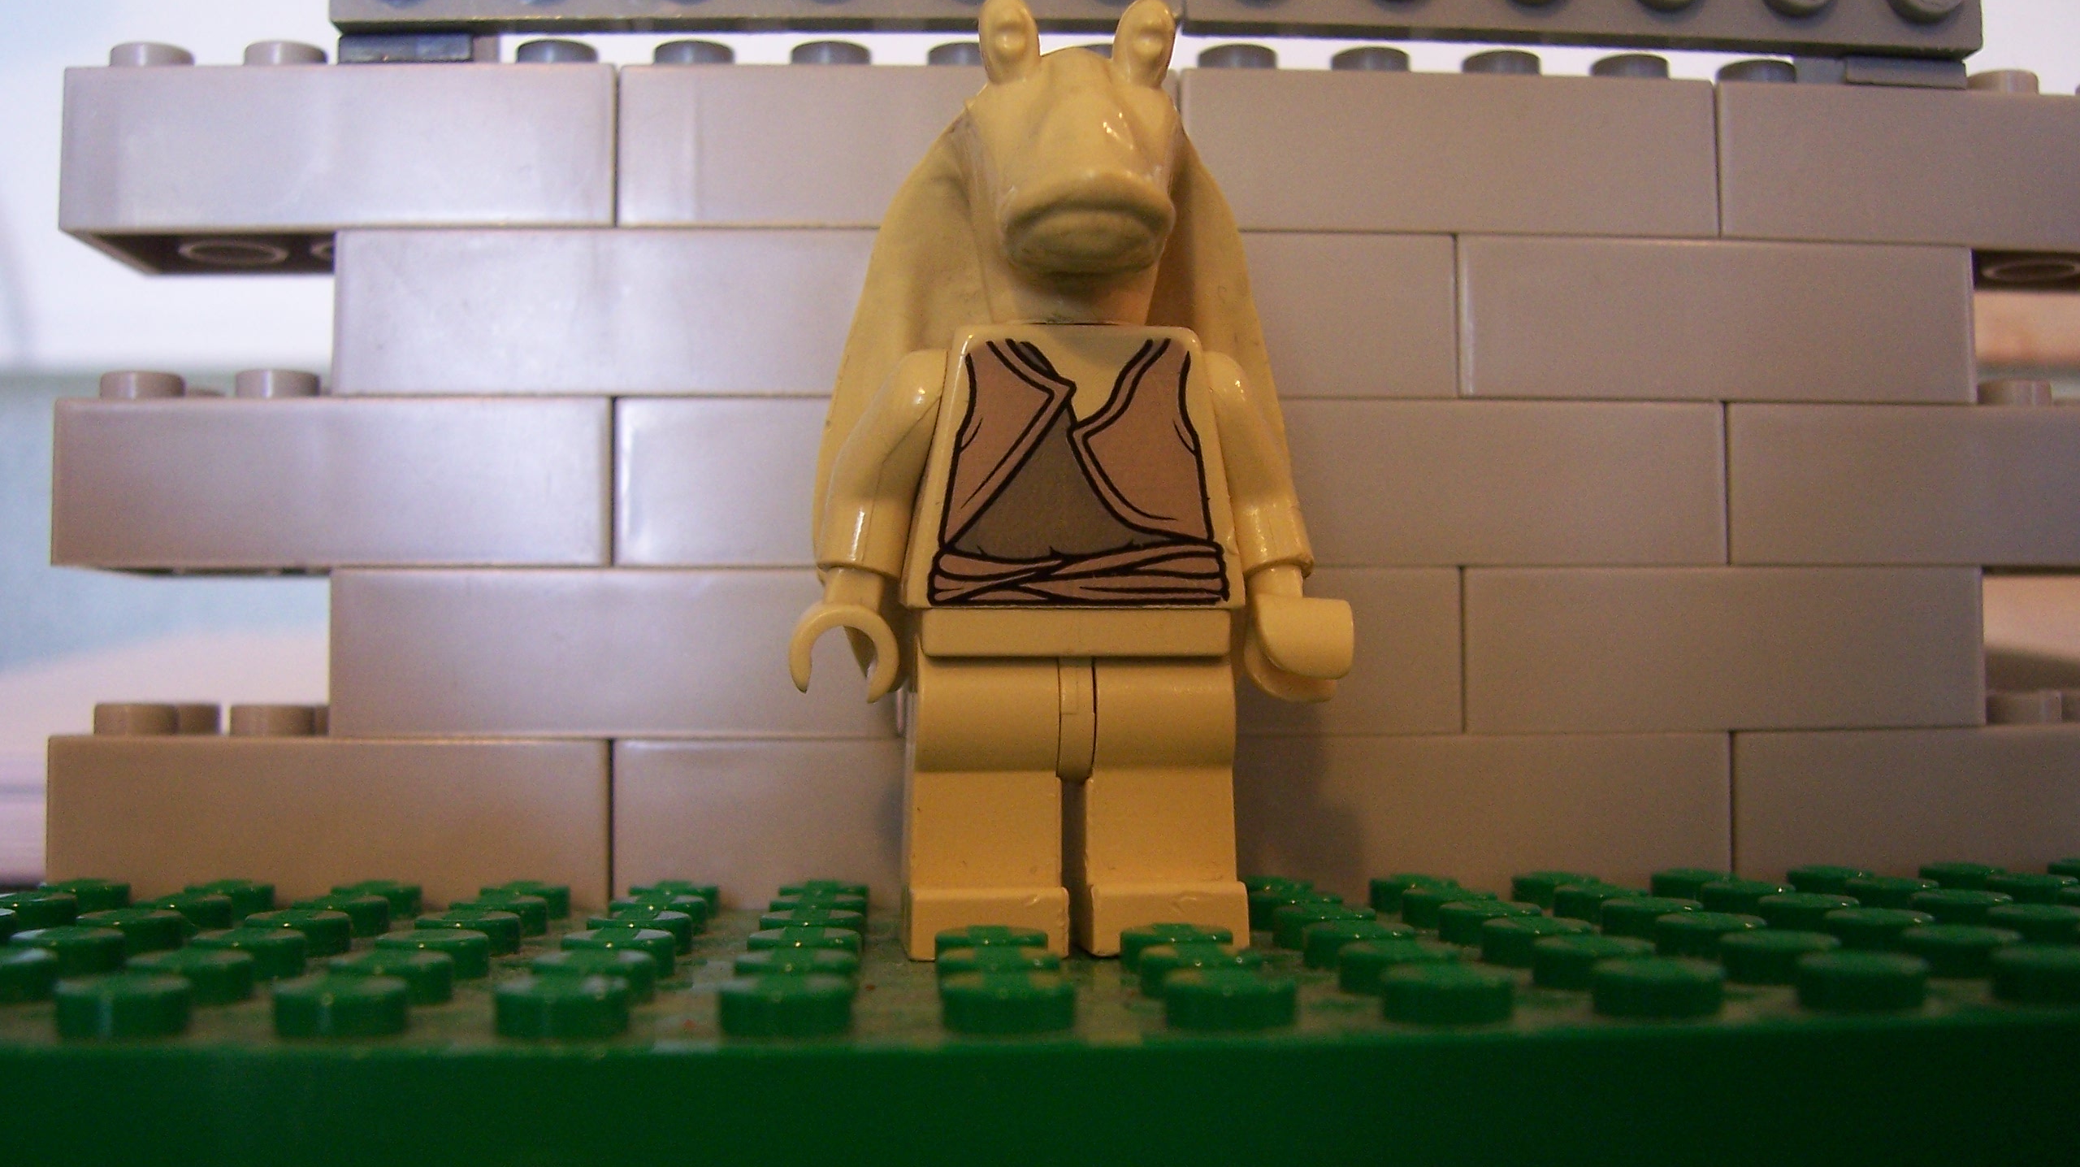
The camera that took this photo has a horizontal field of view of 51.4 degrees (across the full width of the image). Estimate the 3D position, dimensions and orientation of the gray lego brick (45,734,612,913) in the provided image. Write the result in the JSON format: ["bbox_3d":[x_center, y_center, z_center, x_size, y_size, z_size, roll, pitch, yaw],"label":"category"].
[{"bbox_3d":[-0.040,0.014,0.129,0.032,0.010,0.016,0,-3,-3],"label":"gray lego brick"}]

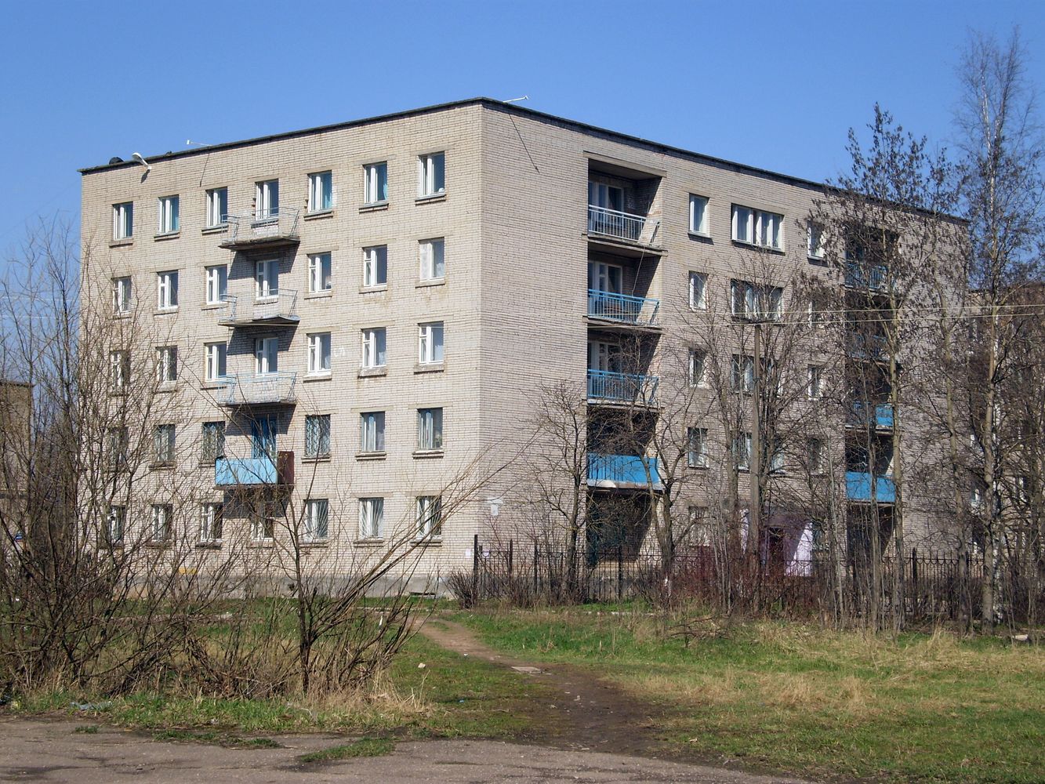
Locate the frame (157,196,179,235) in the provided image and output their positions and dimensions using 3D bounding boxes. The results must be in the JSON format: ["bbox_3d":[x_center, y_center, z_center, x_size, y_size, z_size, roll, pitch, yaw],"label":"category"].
[{"bbox_3d":[-12.544,-6.283,68.938,1.120,1.370,0.130,-3,-5,40],"label":"frame"}]

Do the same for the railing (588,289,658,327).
[{"bbox_3d":[3.366,-2.775,64.573,0.080,0.920,4.149,-3,-5,40],"label":"railing"}]

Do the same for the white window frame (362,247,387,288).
[{"bbox_3d":[-4.682,-3.990,62.072,1.120,1.370,0.130,-3,-5,40],"label":"white window frame"}]

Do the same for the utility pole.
[{"bbox_3d":[6.567,2.032,54.502,0.260,8.069,0.260,0,-6,0],"label":"utility pole"}]

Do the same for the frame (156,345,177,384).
[{"bbox_3d":[-12.525,-0.925,68.543,1.120,1.370,0.130,-3,-5,40],"label":"frame"}]

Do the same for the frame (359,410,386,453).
[{"bbox_3d":[-4.920,1.332,63.674,1.120,1.400,0.120,-4,-6,37],"label":"frame"}]

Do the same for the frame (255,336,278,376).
[{"bbox_3d":[-8.556,-1.110,65.172,1.120,1.370,0.130,-3,-5,40],"label":"frame"}]

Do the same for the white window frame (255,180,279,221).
[{"bbox_3d":[-8.632,-6.537,65.798,1.124,1.340,0.150,-4,-7,35],"label":"white window frame"}]

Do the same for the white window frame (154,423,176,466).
[{"bbox_3d":[-12.575,1.861,68.388,1.120,1.370,0.130,-3,-5,40],"label":"white window frame"}]

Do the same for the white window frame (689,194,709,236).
[{"bbox_3d":[6.166,-6.210,68.035,0.150,1.411,1.153,-5,-8,45],"label":"white window frame"}]

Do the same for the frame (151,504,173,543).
[{"bbox_3d":[-12.890,4.695,69.161,1.120,1.400,0.120,-4,-6,37],"label":"frame"}]

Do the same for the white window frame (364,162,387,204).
[{"bbox_3d":[-4.723,-6.798,63.010,1.043,1.353,0.150,-4,-7,35],"label":"white window frame"}]

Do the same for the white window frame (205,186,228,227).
[{"bbox_3d":[-10.562,-6.410,67.174,1.119,1.336,0.150,-4,-7,35],"label":"white window frame"}]

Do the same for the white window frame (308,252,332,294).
[{"bbox_3d":[-6.854,-4.022,65.628,1.120,1.400,0.120,-4,-6,37],"label":"white window frame"}]

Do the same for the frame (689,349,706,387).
[{"bbox_3d":[6.090,-0.818,67.651,0.130,1.370,1.120,-3,-5,40],"label":"frame"}]

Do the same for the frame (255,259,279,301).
[{"bbox_3d":[-8.558,-3.757,65.361,1.120,1.370,0.130,-3,-5,40],"label":"frame"}]

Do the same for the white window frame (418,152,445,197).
[{"bbox_3d":[-2.947,-7.100,63.037,1.120,1.400,0.120,-4,-6,37],"label":"white window frame"}]

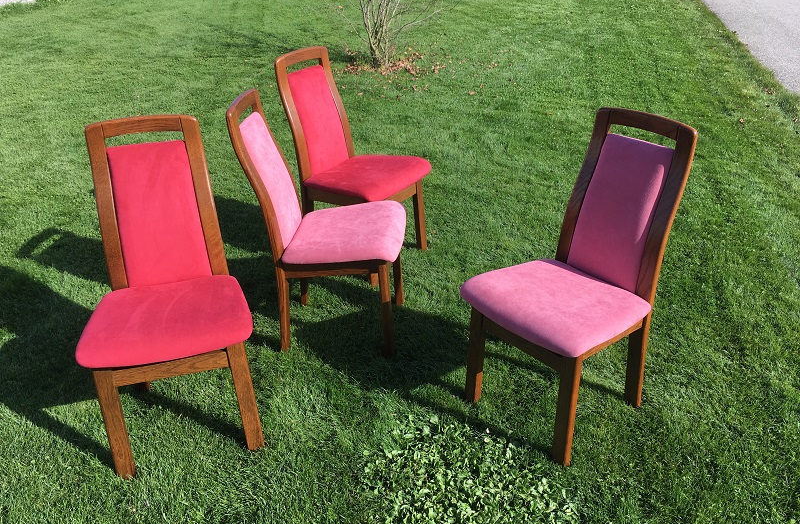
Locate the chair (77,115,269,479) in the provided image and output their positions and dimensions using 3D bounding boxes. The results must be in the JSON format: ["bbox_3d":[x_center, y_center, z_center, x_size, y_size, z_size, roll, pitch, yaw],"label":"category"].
[{"bbox_3d":[-0.763,0.091,2.201,0.490,1.000,0.615,-8,29,-14],"label":"chair"}]

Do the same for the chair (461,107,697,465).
[{"bbox_3d":[0.576,0.060,2.216,0.615,1.000,0.490,-22,34,-32],"label":"chair"}]

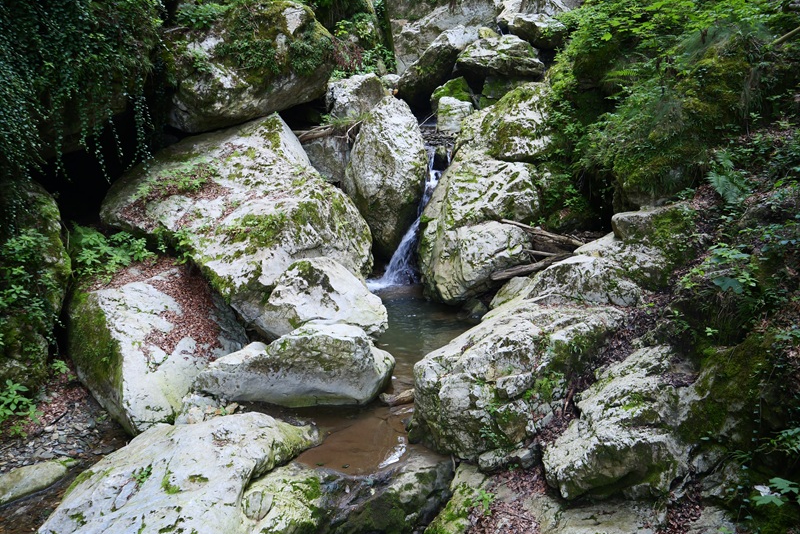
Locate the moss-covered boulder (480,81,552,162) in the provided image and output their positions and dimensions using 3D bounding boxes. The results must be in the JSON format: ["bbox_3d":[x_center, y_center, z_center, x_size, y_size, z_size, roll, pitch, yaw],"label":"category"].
[{"bbox_3d":[1.914,-2.376,11.400,1.202,1.295,1.200,5,19,14],"label":"moss-covered boulder"}]

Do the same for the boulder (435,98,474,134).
[{"bbox_3d":[1.014,-2.793,12.700,0.686,0.671,0.600,0,18,0],"label":"boulder"}]

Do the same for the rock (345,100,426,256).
[{"bbox_3d":[-0.235,-1.487,11.700,1.303,2.725,1.400,-6,19,-19],"label":"rock"}]

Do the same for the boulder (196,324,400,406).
[{"bbox_3d":[-1.157,1.092,7.750,2.189,0.789,1.000,-2,18,-5],"label":"boulder"}]

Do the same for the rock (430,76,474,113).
[{"bbox_3d":[1.004,-3.232,13.300,0.833,0.774,0.750,0,18,0],"label":"rock"}]

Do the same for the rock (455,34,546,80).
[{"bbox_3d":[1.959,-4.089,13.600,1.694,0.858,1.300,2,18,5],"label":"rock"}]

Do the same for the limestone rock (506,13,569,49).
[{"bbox_3d":[2.909,-4.989,14.700,1.281,0.719,1.100,3,18,10],"label":"limestone rock"}]

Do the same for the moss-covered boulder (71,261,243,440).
[{"bbox_3d":[-2.614,0.837,7.700,1.855,1.665,2.000,-6,19,-17],"label":"moss-covered boulder"}]

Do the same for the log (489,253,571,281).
[{"bbox_3d":[1.979,-0.019,10.300,1.511,0.150,0.160,-13,22,-24],"label":"log"}]

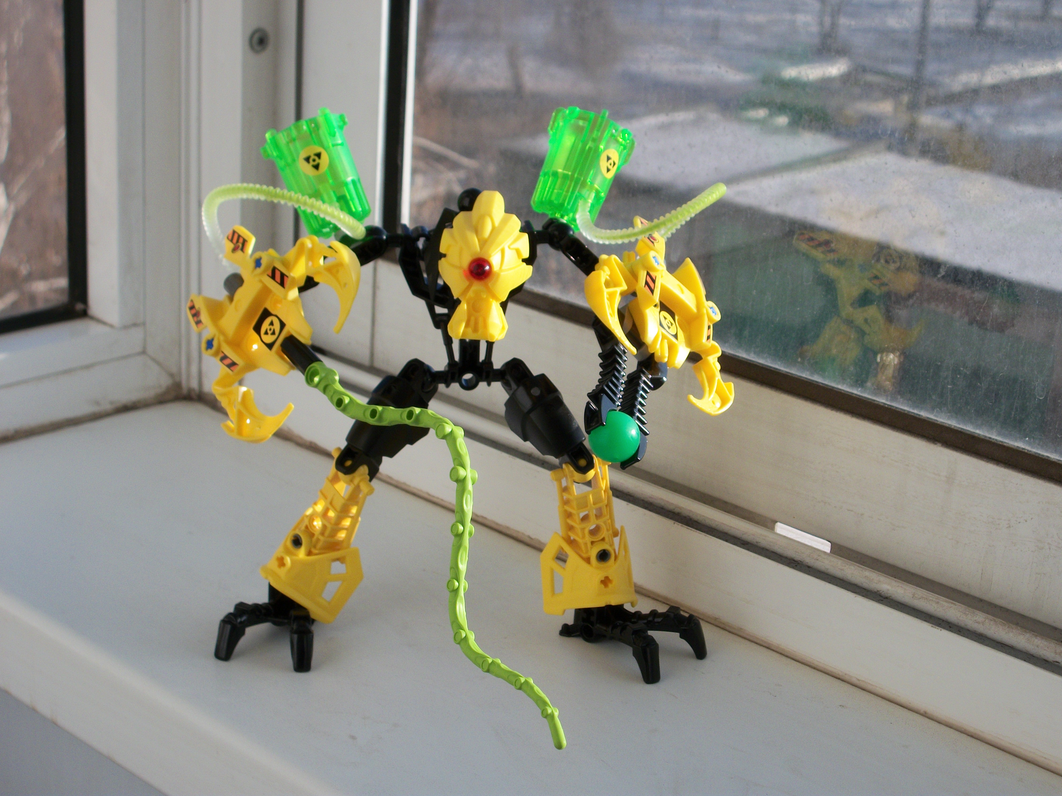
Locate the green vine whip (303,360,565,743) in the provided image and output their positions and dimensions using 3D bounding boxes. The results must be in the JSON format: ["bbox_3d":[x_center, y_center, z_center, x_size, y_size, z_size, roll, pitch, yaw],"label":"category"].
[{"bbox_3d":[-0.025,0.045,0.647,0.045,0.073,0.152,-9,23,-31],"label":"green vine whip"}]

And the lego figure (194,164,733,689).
[{"bbox_3d":[-0.020,-0.002,0.705,0.178,0.162,0.115,-2,20,-16],"label":"lego figure"}]

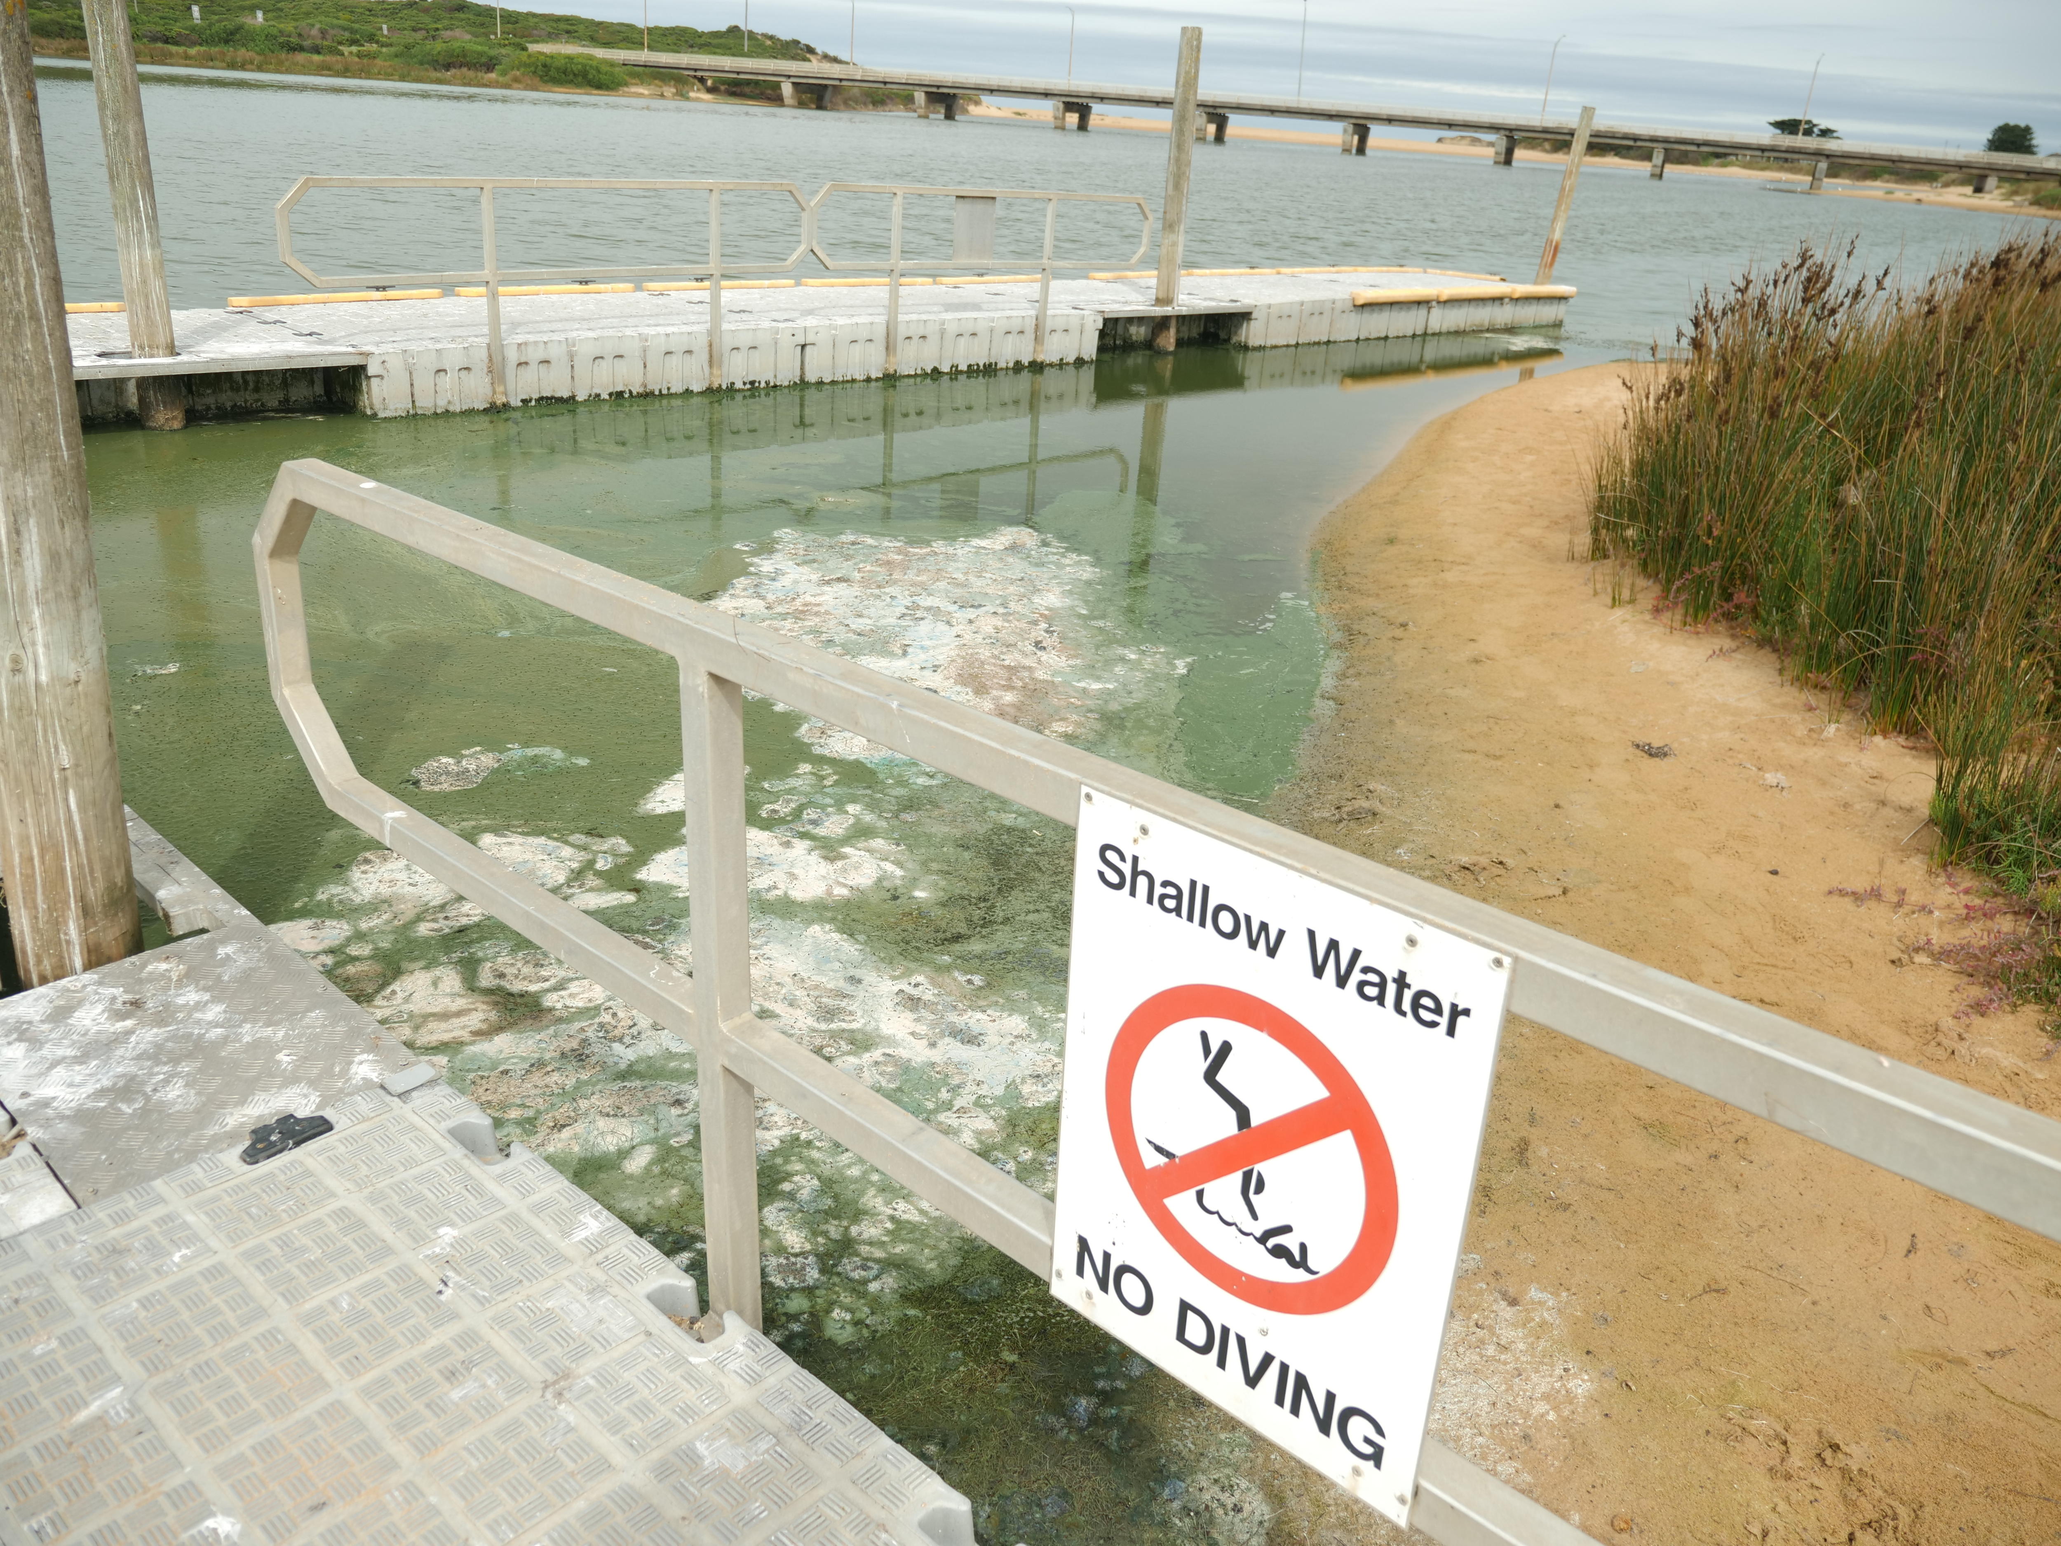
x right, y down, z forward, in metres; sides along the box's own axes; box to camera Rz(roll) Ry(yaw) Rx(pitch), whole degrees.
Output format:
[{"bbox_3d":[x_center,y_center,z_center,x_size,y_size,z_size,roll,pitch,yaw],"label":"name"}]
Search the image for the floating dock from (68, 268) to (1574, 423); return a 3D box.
[{"bbox_3d":[-0.136,-3.965,13.426,16.280,0.450,2.090,-18,31,-41],"label":"floating dock"}]

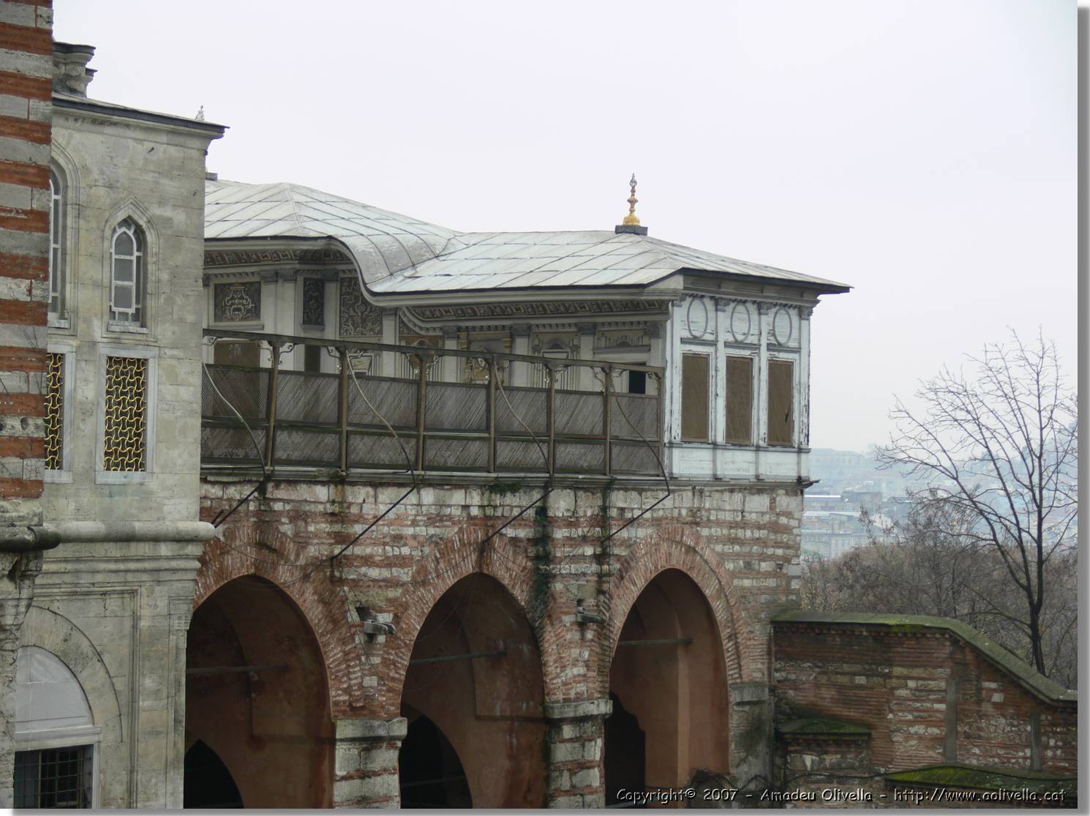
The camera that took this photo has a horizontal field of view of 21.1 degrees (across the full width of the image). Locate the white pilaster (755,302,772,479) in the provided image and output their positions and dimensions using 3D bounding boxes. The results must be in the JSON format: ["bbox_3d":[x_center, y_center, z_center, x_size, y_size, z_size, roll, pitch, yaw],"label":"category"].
[{"bbox_3d":[4.496,-0.357,60.675,0.200,3.674,0.320,0,-2,39],"label":"white pilaster"}]

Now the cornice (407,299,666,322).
[{"bbox_3d":[-0.233,-2.017,60.516,6.902,0.380,0.400,0,-2,39],"label":"cornice"}]

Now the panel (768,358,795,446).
[{"bbox_3d":[4.939,-0.101,61.322,0.060,1.769,0.932,0,-2,39],"label":"panel"}]

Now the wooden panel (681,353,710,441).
[{"bbox_3d":[3.034,-0.198,59.002,0.060,1.743,0.908,0,-2,39],"label":"wooden panel"}]

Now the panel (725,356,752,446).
[{"bbox_3d":[3.984,-0.146,60.160,0.060,1.768,0.925,0,-2,39],"label":"panel"}]

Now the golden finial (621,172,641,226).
[{"bbox_3d":[1.860,-4.422,62.199,0.364,1.111,0.364,1,-2,0],"label":"golden finial"}]

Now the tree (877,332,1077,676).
[{"bbox_3d":[11.597,2.989,73.858,6.706,9.842,6.489,1,-2,0],"label":"tree"}]

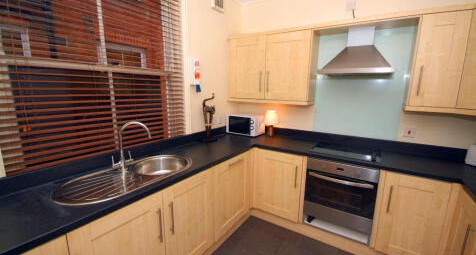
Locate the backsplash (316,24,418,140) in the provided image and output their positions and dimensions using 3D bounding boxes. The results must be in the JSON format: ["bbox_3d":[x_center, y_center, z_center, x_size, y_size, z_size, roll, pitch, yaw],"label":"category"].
[{"bbox_3d":[1.292,-0.455,2.151,0.855,1.125,0.012,7,11,31],"label":"backsplash"}]

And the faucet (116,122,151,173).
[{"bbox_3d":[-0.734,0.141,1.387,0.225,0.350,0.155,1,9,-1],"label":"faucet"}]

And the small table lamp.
[{"bbox_3d":[0.443,-0.046,2.641,0.185,0.350,0.185,7,11,31],"label":"small table lamp"}]

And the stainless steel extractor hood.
[{"bbox_3d":[1.158,-0.739,1.939,0.600,0.450,0.430,7,11,31],"label":"stainless steel extractor hood"}]

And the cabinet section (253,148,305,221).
[{"bbox_3d":[0.553,0.601,2.396,0.558,0.730,0.480,7,11,32],"label":"cabinet section"}]

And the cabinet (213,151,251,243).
[{"bbox_3d":[-0.285,0.617,2.140,0.570,0.727,0.614,7,11,31],"label":"cabinet"}]

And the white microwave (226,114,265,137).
[{"bbox_3d":[0.115,-0.041,2.816,0.446,0.263,0.320,6,11,29],"label":"white microwave"}]

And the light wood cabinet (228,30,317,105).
[{"bbox_3d":[0.397,-0.707,2.484,1.040,0.799,0.320,7,11,31],"label":"light wood cabinet"}]

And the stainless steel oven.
[{"bbox_3d":[1.071,0.611,2.067,0.585,0.642,0.560,7,11,31],"label":"stainless steel oven"}]

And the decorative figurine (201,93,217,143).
[{"bbox_3d":[-0.324,-0.119,2.326,0.190,0.570,0.095,-1,10,-13],"label":"decorative figurine"}]

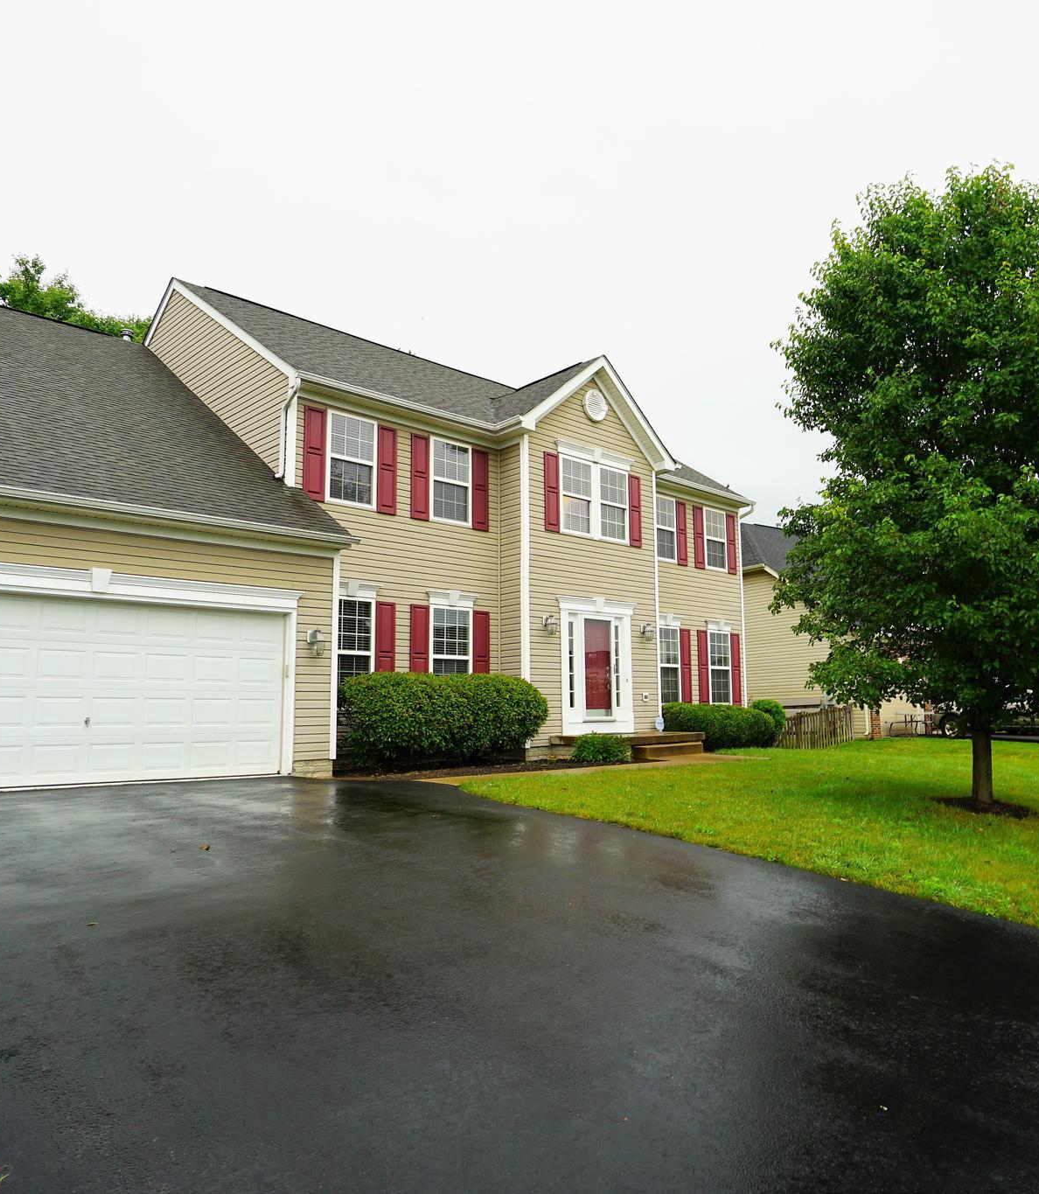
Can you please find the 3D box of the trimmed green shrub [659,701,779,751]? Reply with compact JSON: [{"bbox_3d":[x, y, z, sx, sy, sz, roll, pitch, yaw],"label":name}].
[{"bbox_3d":[4.727,2.931,17.075,3.800,1.020,1.400,6,-10,-40],"label":"trimmed green shrub"}]

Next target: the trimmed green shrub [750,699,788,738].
[{"bbox_3d":[6.497,3.283,19.526,1.600,1.150,1.600,6,-10,-40],"label":"trimmed green shrub"}]

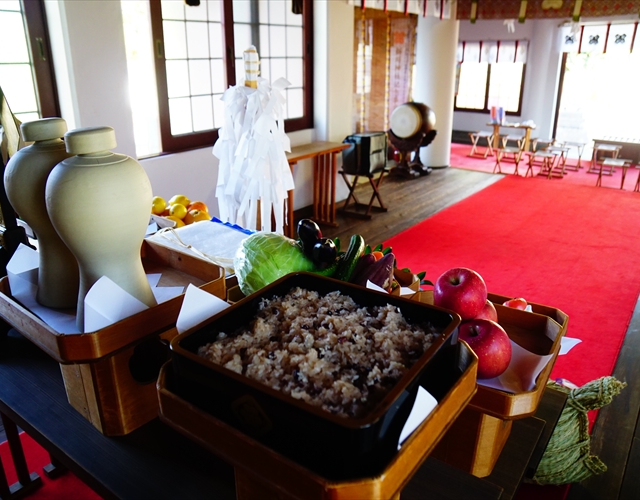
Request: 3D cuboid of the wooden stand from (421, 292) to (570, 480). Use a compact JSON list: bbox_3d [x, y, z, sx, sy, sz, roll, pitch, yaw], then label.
[{"bbox_3d":[0.283,0.275,1.007,0.300,0.246,0.300,14,25,31],"label":"wooden stand"}]

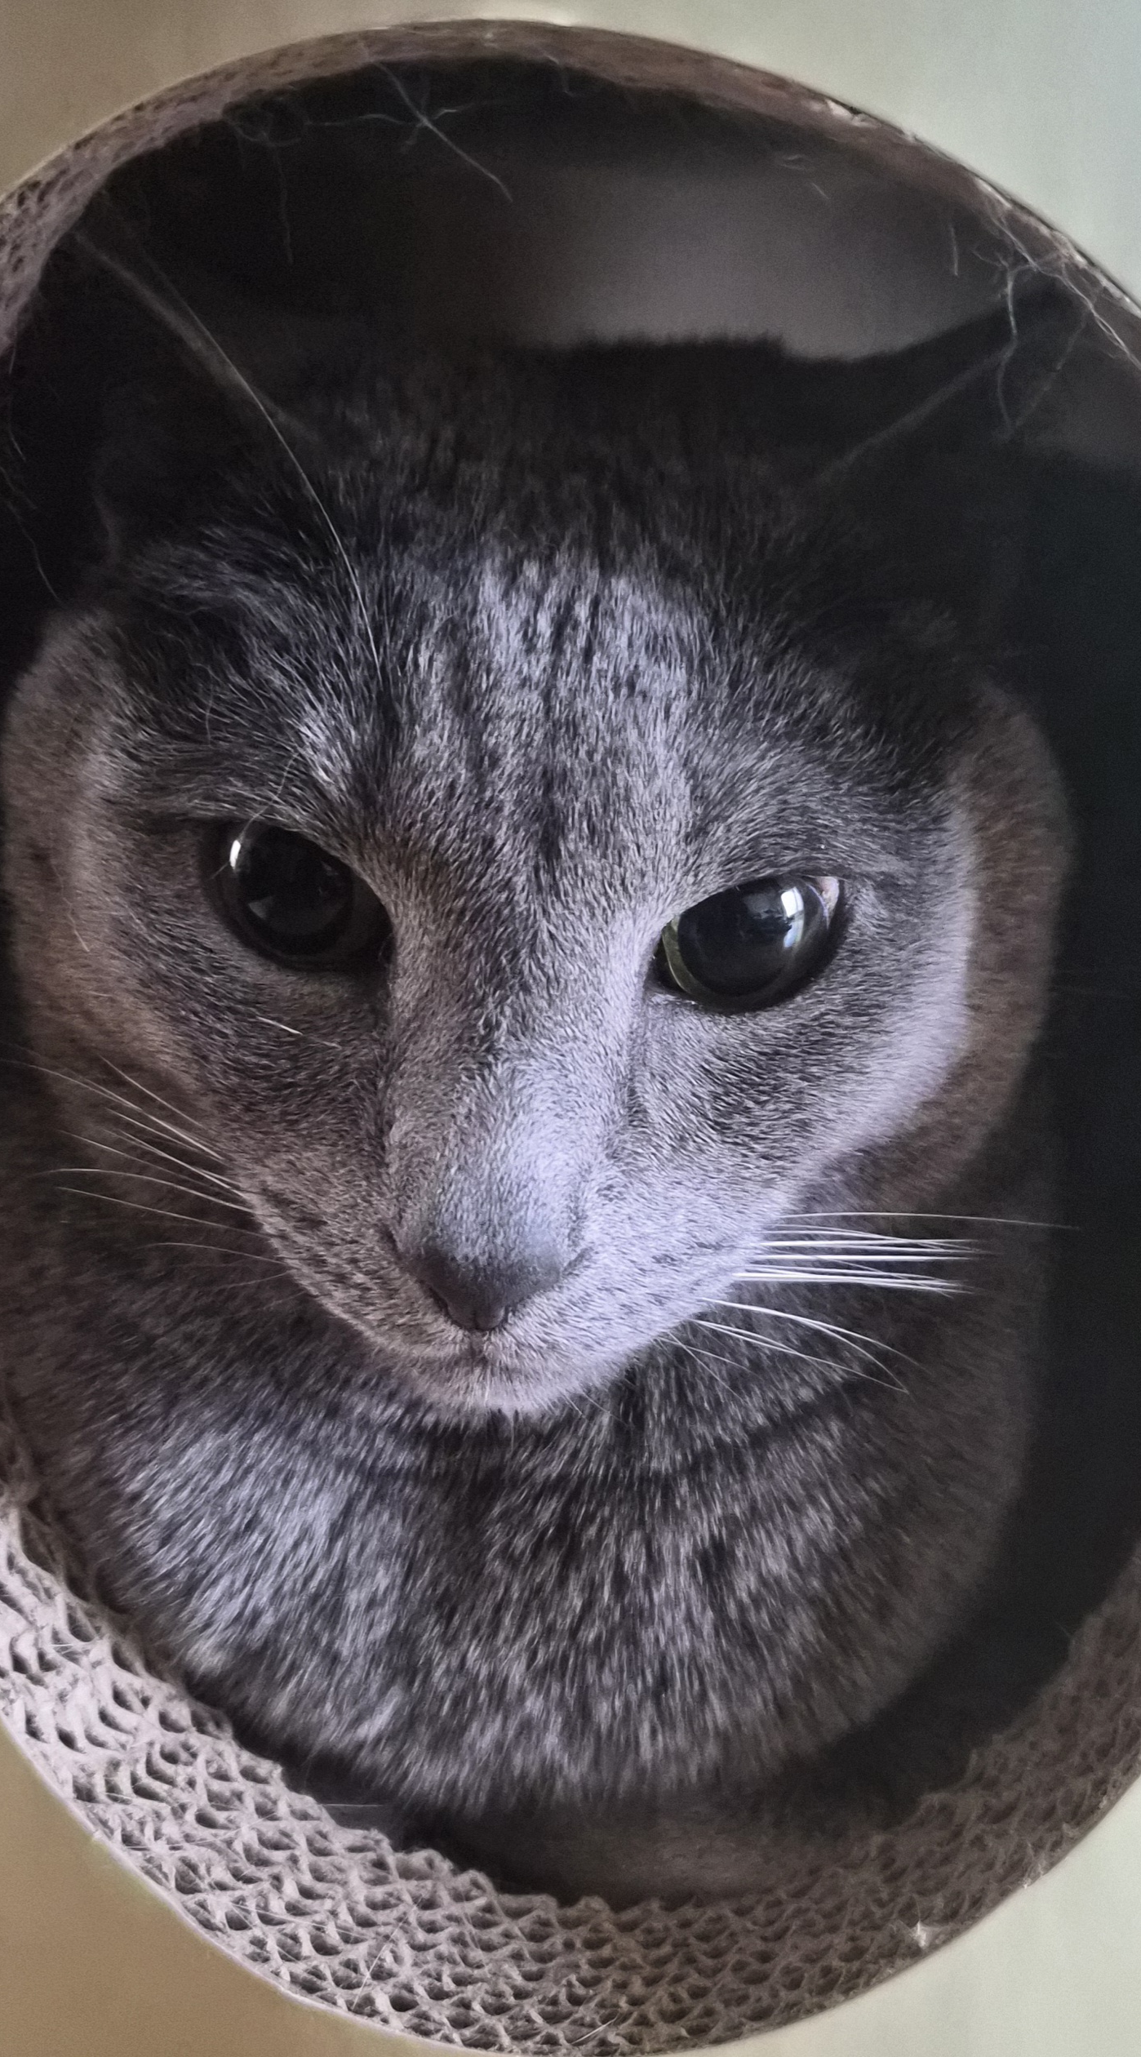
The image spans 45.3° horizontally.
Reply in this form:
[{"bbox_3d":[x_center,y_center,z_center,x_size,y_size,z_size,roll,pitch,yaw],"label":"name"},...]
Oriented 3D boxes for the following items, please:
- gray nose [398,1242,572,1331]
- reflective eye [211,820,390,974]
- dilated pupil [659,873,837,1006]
[{"bbox_3d":[-0.009,0.029,0.152,0.018,0.009,0.009,6,21,1],"label":"gray nose"},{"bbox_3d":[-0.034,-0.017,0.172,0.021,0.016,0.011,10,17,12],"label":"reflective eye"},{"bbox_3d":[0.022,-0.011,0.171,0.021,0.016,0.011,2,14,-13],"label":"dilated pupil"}]

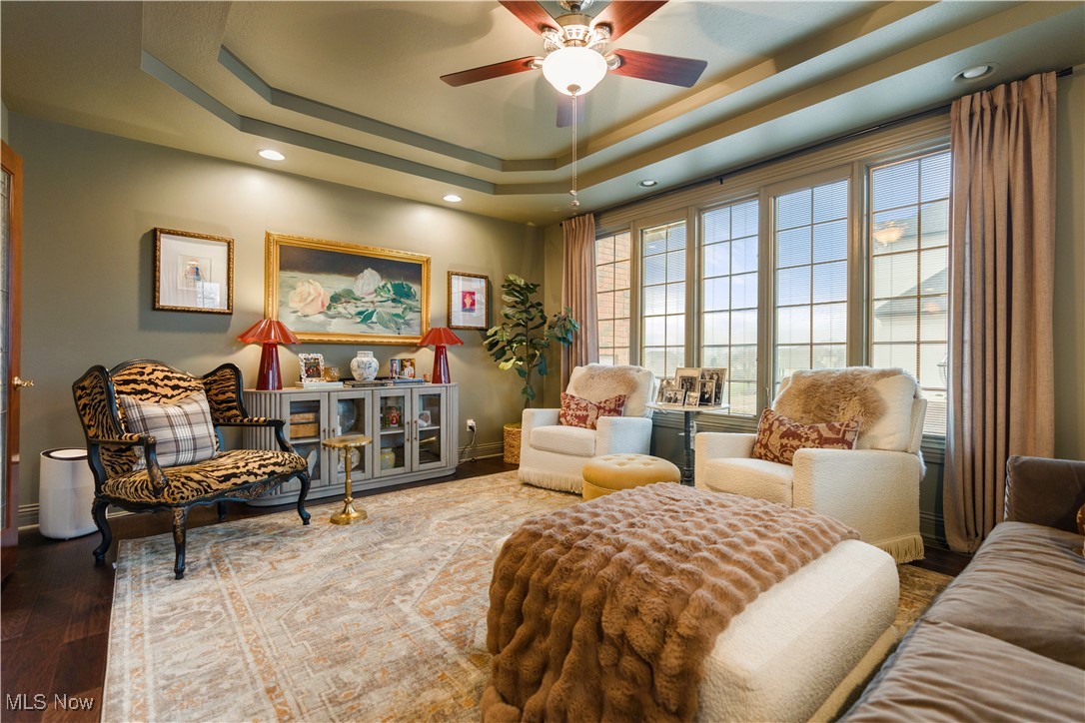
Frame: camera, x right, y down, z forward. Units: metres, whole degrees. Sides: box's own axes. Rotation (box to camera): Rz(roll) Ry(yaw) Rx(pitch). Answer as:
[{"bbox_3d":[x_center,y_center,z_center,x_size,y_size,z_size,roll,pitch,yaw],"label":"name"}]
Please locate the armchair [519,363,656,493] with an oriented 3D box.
[{"bbox_3d":[0.414,0.547,4.089,0.840,0.970,0.880,1,2,37],"label":"armchair"}]

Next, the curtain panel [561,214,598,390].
[{"bbox_3d":[0.371,-0.228,4.934,0.120,2.420,0.490,-1,2,-39],"label":"curtain panel"}]

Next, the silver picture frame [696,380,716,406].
[{"bbox_3d":[1.163,0.222,3.400,0.130,0.180,0.050,1,1,41],"label":"silver picture frame"}]

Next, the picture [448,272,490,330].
[{"bbox_3d":[-0.731,-0.601,4.857,0.460,0.565,0.030,-1,2,-39],"label":"picture"}]

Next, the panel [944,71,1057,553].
[{"bbox_3d":[2.354,-0.179,2.500,0.130,2.420,0.390,-1,2,-39],"label":"panel"}]

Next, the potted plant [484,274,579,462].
[{"bbox_3d":[-0.102,0.071,4.681,0.900,1.830,0.780,0,1,0],"label":"potted plant"}]

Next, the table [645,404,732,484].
[{"bbox_3d":[1.018,0.658,3.378,0.560,0.690,0.560,0,1,-39],"label":"table"}]

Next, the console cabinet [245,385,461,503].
[{"bbox_3d":[-1.480,0.613,3.996,1.720,0.815,0.440,-1,2,-39],"label":"console cabinet"}]

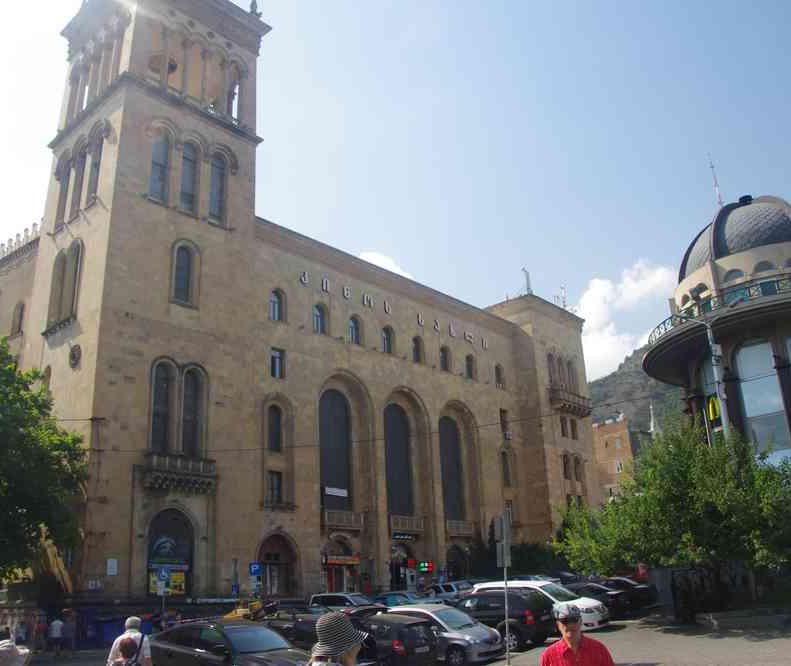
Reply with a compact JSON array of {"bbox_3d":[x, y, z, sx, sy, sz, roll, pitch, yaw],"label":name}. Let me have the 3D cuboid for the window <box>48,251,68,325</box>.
[{"bbox_3d":[-20.262,-2.734,45.149,1.550,4.600,0.300,-19,-26,39],"label":"window"}]

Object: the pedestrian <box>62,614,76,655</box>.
[{"bbox_3d":[-14.490,13.401,33.300,0.360,1.700,0.520,-19,-25,39],"label":"pedestrian"}]

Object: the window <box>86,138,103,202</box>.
[{"bbox_3d":[-18.889,-10.443,47.443,1.300,5.100,0.350,-19,-26,39],"label":"window"}]

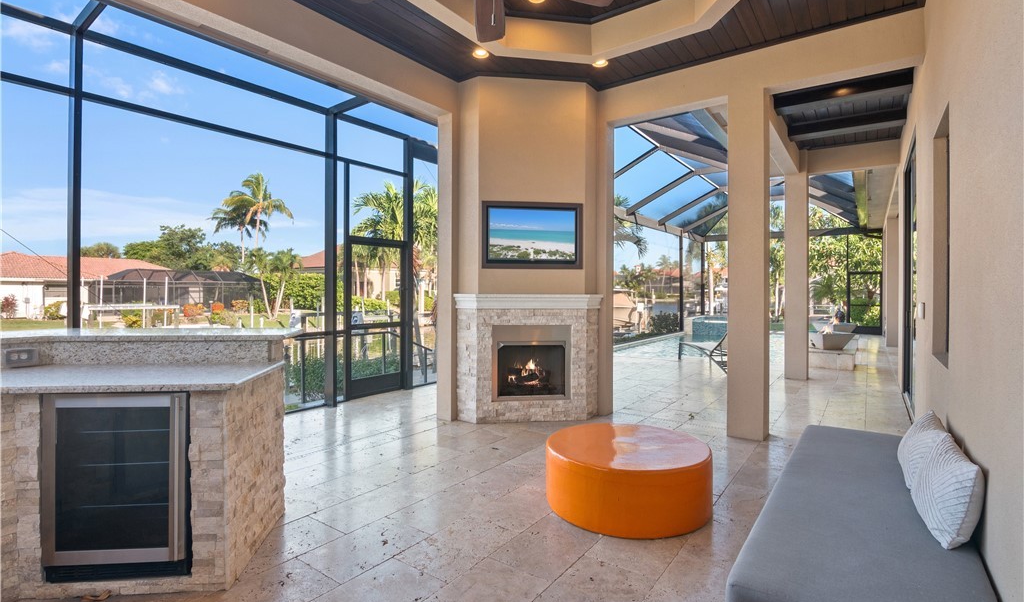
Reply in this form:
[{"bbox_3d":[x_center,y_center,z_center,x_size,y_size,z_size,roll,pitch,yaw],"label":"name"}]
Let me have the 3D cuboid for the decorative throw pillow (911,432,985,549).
[{"bbox_3d":[2.005,0.854,2.214,0.150,0.380,0.540,14,7,29],"label":"decorative throw pillow"}]

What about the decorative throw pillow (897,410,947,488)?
[{"bbox_3d":[2.408,0.850,2.775,0.150,0.380,0.530,14,8,32],"label":"decorative throw pillow"}]

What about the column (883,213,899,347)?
[{"bbox_3d":[10.707,-0.524,13.203,0.400,3.580,0.400,0,0,37],"label":"column"}]

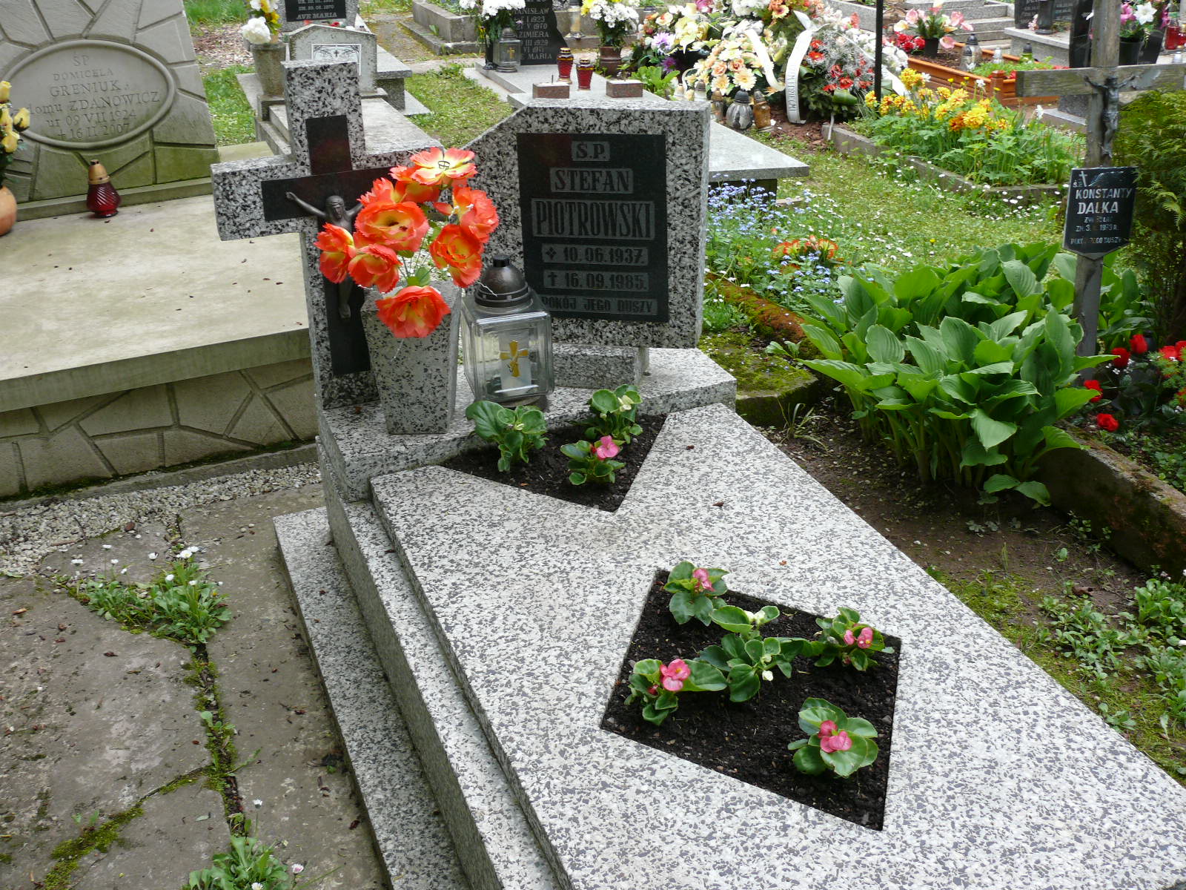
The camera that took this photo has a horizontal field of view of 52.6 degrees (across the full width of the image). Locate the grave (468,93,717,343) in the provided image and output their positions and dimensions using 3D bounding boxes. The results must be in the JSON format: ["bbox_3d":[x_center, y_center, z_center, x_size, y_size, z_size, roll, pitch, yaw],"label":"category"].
[{"bbox_3d":[-0.018,-0.477,2.608,0.526,0.508,0.110,3,25,12],"label":"grave"}]

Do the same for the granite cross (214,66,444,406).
[{"bbox_3d":[-0.504,-0.406,2.371,0.437,0.680,0.065,-11,28,-18],"label":"granite cross"}]

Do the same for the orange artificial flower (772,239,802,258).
[{"bbox_3d":[0.589,-0.597,3.650,0.092,0.065,0.080,-2,25,0],"label":"orange artificial flower"}]

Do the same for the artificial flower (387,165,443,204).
[{"bbox_3d":[-0.355,-0.518,2.400,0.115,0.085,0.100,-13,27,-23],"label":"artificial flower"}]

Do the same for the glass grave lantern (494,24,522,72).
[{"bbox_3d":[-0.543,-2.495,7.535,0.135,0.275,0.135,-10,28,-16],"label":"glass grave lantern"}]

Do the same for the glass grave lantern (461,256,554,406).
[{"bbox_3d":[-0.177,-0.229,2.421,0.152,0.305,0.152,-8,27,-13],"label":"glass grave lantern"}]

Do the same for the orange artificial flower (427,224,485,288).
[{"bbox_3d":[-0.252,-0.350,2.214,0.098,0.105,0.070,-11,9,-19],"label":"orange artificial flower"}]

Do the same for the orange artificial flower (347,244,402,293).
[{"bbox_3d":[-0.405,-0.324,2.214,0.098,0.092,0.075,9,17,19],"label":"orange artificial flower"}]

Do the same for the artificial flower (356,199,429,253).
[{"bbox_3d":[-0.361,-0.395,2.160,0.130,0.100,0.078,-6,-8,-8],"label":"artificial flower"}]

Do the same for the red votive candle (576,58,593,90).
[{"bbox_3d":[-0.048,-2.159,6.943,0.092,0.181,0.092,-1,27,0],"label":"red votive candle"}]

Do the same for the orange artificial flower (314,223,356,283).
[{"bbox_3d":[-0.512,-0.382,2.385,0.083,0.112,0.105,-10,26,-16],"label":"orange artificial flower"}]

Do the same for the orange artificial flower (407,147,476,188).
[{"bbox_3d":[-0.276,-0.505,2.182,0.124,0.052,0.115,-5,45,-6],"label":"orange artificial flower"}]

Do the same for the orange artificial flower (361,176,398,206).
[{"bbox_3d":[-0.427,-0.503,2.400,0.082,0.082,0.095,11,28,26],"label":"orange artificial flower"}]

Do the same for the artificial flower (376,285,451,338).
[{"bbox_3d":[-0.348,-0.258,2.320,0.140,0.105,0.090,-2,25,0],"label":"artificial flower"}]

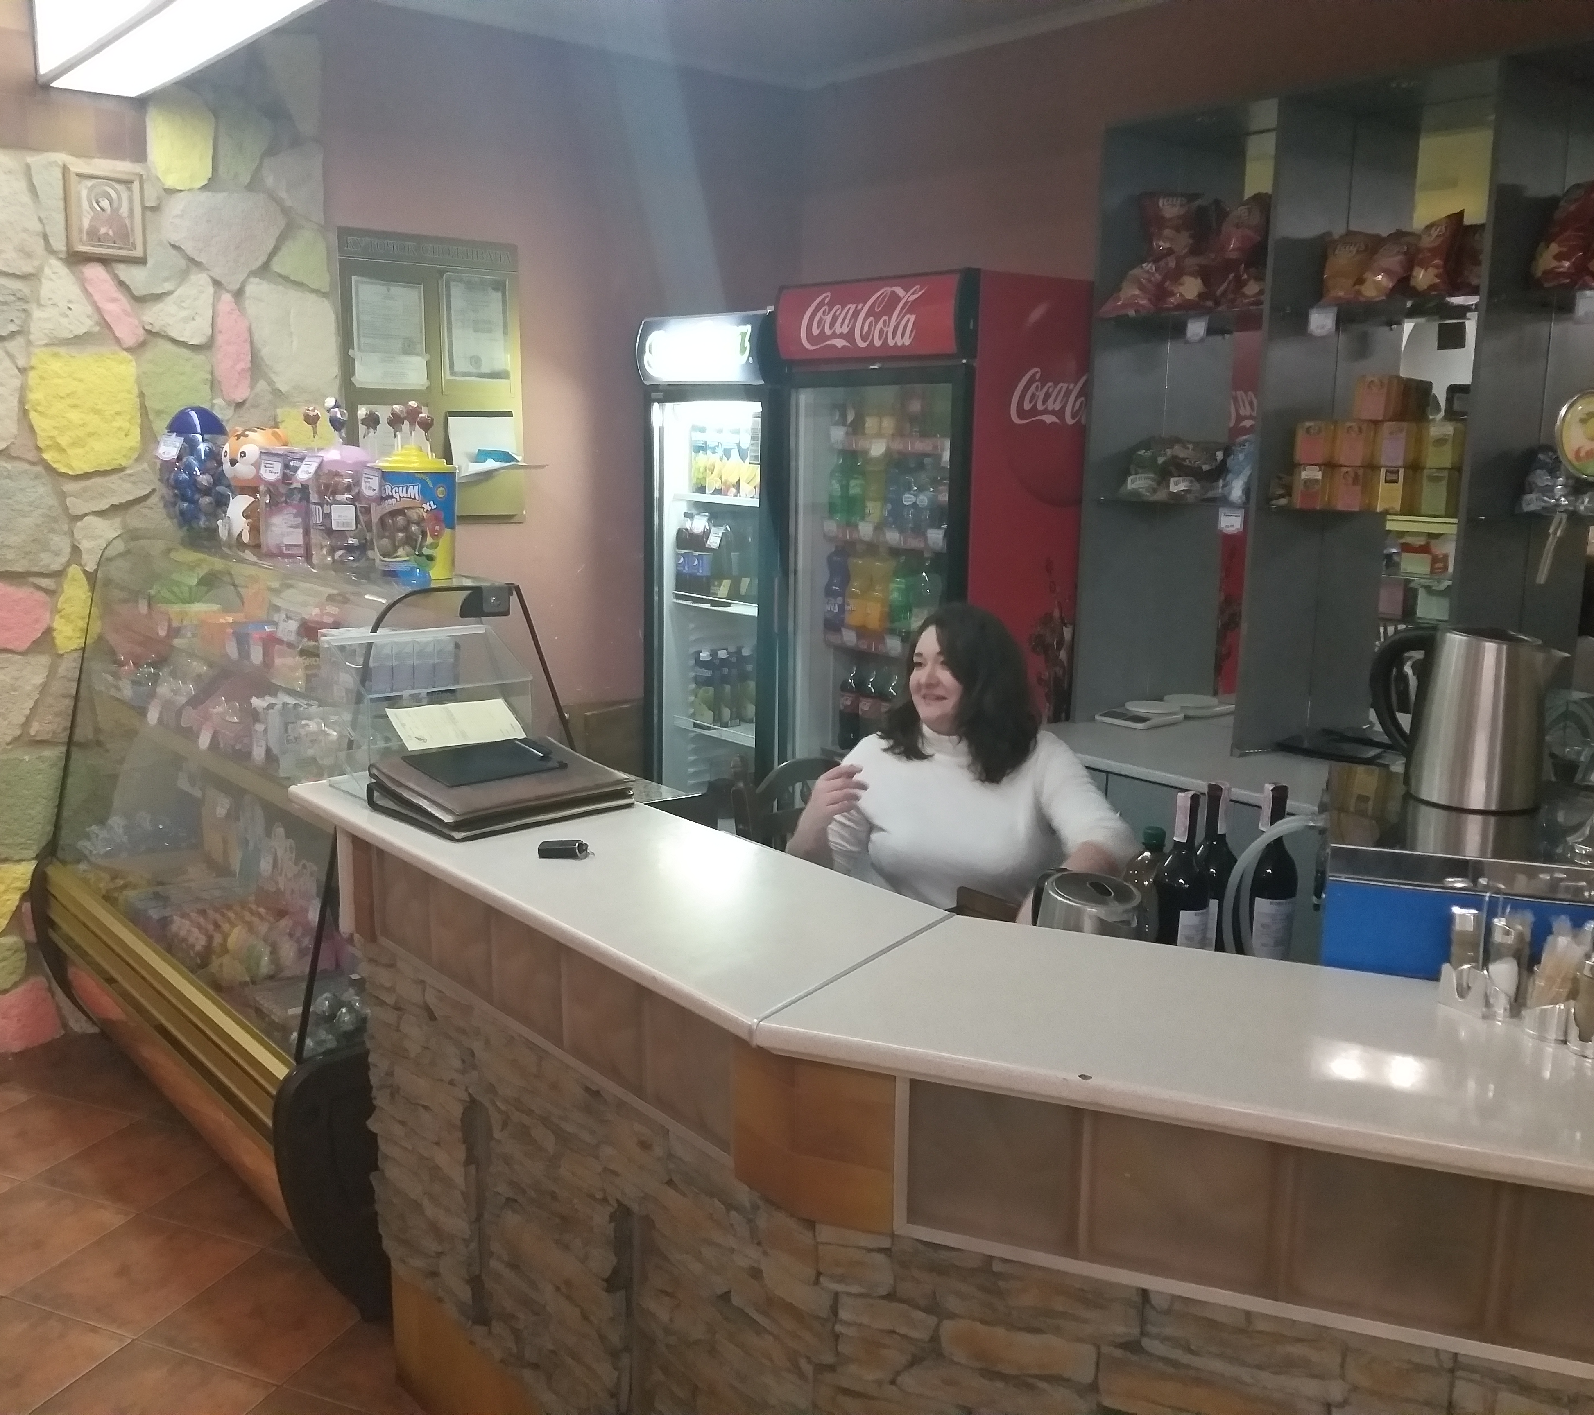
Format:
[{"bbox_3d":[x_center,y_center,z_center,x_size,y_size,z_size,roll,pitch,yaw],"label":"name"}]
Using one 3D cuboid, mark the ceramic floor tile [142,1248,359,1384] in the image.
[{"bbox_3d":[-0.996,1.151,2.694,0.330,0.010,0.330,5,11,21],"label":"ceramic floor tile"}]

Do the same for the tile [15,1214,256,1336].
[{"bbox_3d":[-1.307,1.122,2.811,0.333,0.009,0.333,5,11,21],"label":"tile"}]

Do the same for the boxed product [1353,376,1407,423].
[{"bbox_3d":[1.304,-0.693,3.179,0.075,0.097,0.080,-10,15,-43],"label":"boxed product"}]

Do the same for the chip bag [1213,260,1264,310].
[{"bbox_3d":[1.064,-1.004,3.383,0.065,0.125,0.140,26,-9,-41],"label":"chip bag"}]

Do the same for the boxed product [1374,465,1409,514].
[{"bbox_3d":[1.378,-0.496,3.234,0.075,0.107,0.085,-8,13,-40],"label":"boxed product"}]

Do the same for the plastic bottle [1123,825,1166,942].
[{"bbox_3d":[0.539,0.313,2.173,0.088,0.265,0.088,5,11,20],"label":"plastic bottle"}]

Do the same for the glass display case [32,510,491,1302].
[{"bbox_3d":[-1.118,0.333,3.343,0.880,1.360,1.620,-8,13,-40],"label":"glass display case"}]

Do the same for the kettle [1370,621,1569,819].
[{"bbox_3d":[0.822,0.001,1.725,0.238,0.222,0.166,6,11,26],"label":"kettle"}]

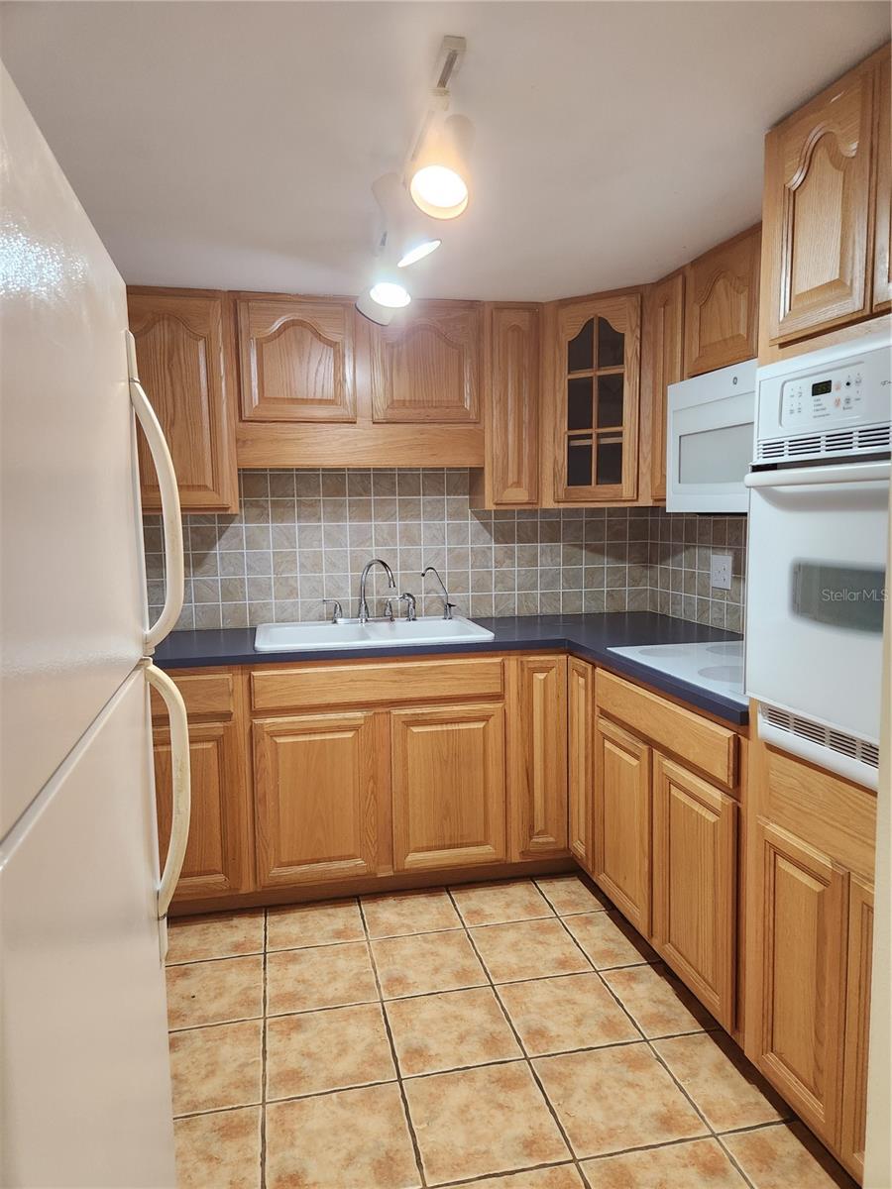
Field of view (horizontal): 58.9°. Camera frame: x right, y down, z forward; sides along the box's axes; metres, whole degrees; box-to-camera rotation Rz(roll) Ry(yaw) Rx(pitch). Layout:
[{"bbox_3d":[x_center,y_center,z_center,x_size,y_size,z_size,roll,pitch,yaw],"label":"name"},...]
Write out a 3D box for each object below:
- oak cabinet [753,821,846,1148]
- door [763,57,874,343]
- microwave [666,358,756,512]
[{"bbox_3d":[0.935,0.748,1.637,0.500,0.546,0.283,-2,6,-12],"label":"oak cabinet"},{"bbox_3d":[0.712,-0.706,1.491,0.021,0.393,0.277,-2,6,-12],"label":"door"},{"bbox_3d":[0.982,-0.432,2.184,0.397,0.405,0.758,-2,6,-12],"label":"microwave"}]

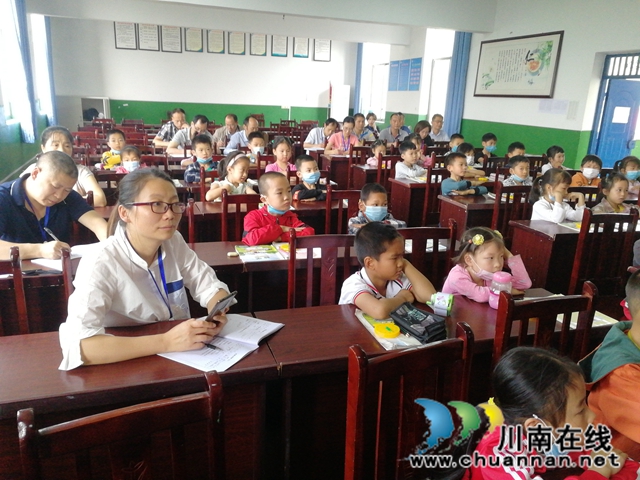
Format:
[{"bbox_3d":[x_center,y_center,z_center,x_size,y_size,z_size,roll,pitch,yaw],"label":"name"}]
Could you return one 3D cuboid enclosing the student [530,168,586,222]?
[{"bbox_3d":[1.642,0.018,3.700,0.440,1.115,0.500,-6,18,-28],"label":"student"}]

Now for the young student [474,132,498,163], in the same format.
[{"bbox_3d":[2.089,-0.785,6.457,0.380,1.160,0.580,-3,16,-17],"label":"young student"}]

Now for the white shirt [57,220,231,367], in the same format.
[{"bbox_3d":[-0.604,0.204,1.691,0.540,0.570,0.420,-10,20,-37],"label":"white shirt"}]

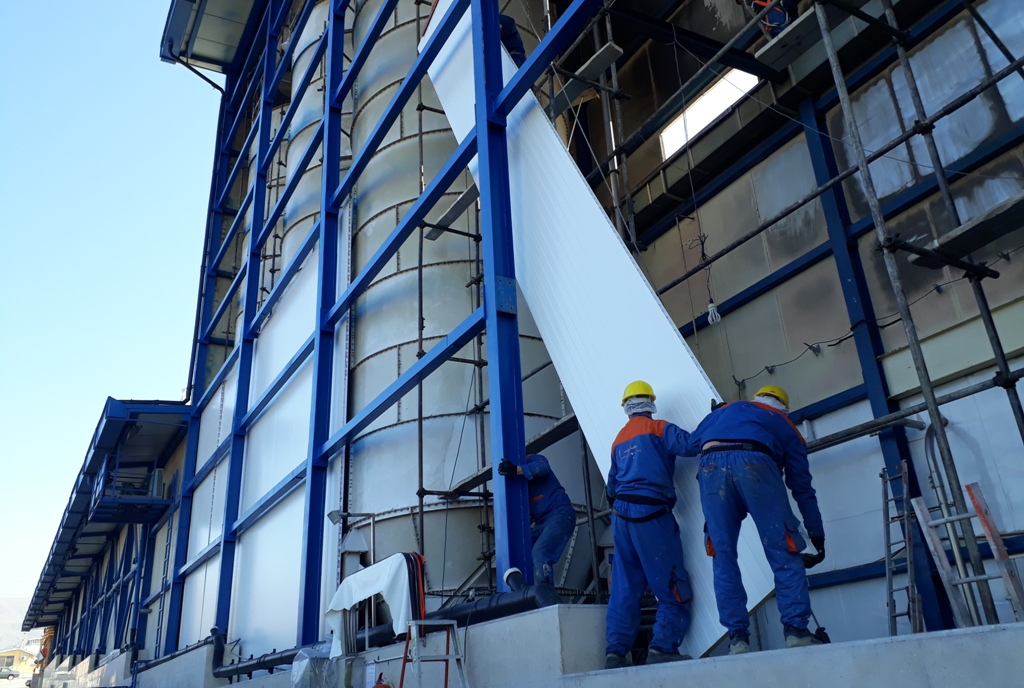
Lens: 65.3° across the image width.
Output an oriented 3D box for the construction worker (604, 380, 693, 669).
[{"bbox_3d":[0.837,1.067,5.017,0.620,1.770,0.550,-17,-28,27],"label":"construction worker"}]

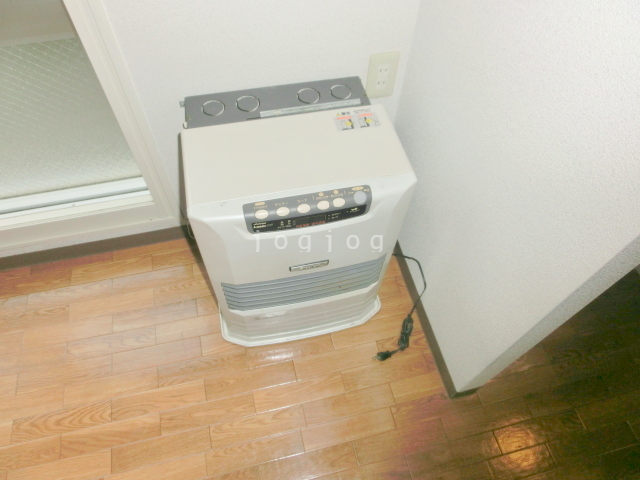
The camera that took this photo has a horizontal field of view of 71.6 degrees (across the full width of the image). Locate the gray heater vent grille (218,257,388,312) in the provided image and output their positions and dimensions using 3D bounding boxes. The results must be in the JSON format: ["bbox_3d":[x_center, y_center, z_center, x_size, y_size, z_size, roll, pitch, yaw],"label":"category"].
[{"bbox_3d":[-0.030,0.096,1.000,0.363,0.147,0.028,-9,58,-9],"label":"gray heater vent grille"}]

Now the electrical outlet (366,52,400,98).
[{"bbox_3d":[0.143,-0.373,1.014,0.070,0.120,0.009,-10,58,-9],"label":"electrical outlet"}]

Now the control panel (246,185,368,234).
[{"bbox_3d":[-0.024,-0.060,0.861,0.247,0.018,0.064,-9,101,-8],"label":"control panel"}]

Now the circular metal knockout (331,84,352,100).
[{"bbox_3d":[0.048,-0.332,0.999,0.049,0.005,0.049,1,57,-2],"label":"circular metal knockout"}]

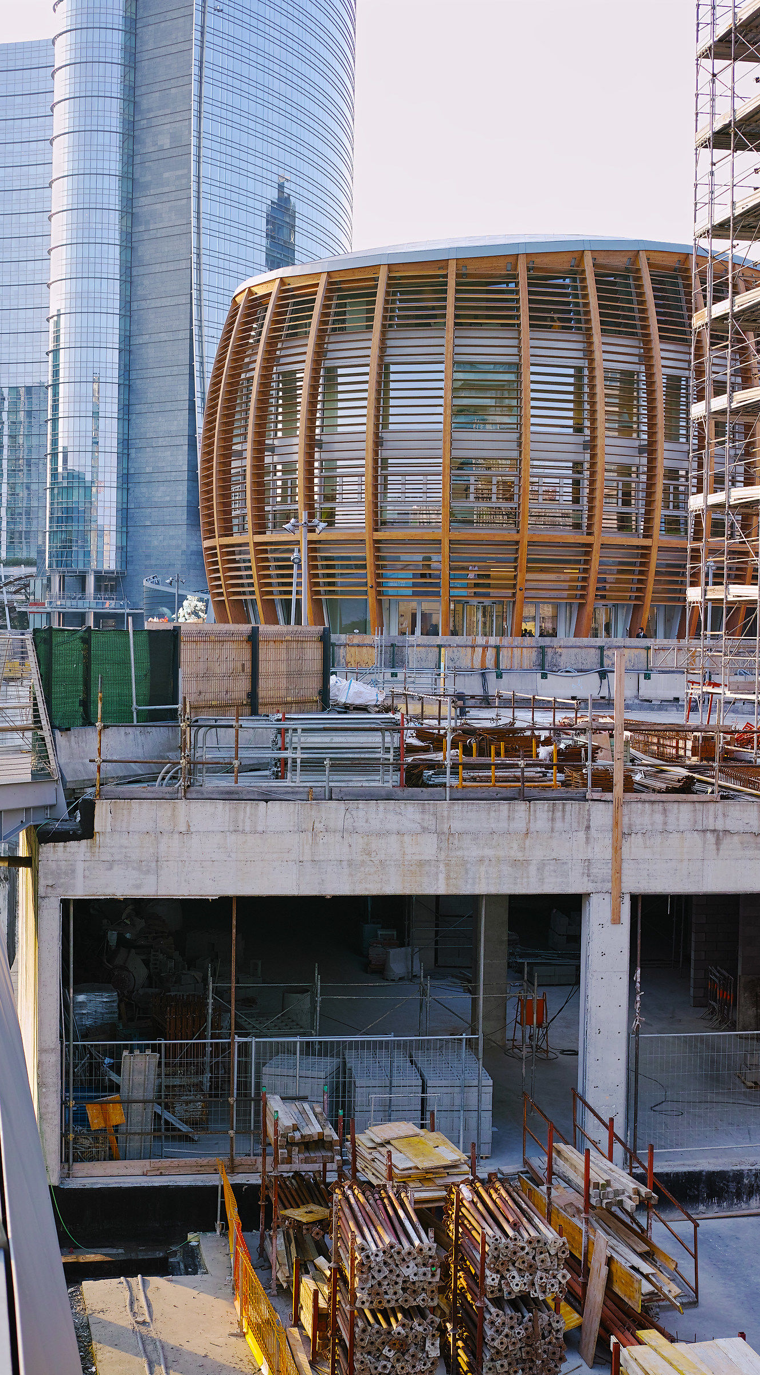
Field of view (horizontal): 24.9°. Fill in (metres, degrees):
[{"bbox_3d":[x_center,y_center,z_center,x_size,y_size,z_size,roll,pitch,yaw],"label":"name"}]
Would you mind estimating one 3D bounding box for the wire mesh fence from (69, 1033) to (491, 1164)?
[{"bbox_3d":[-1.577,6.292,25.895,6.279,2.000,0.150,1,3,-7],"label":"wire mesh fence"}]

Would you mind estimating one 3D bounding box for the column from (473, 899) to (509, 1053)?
[{"bbox_3d":[2.150,4.768,33.362,0.592,4.300,0.580,1,3,-7],"label":"column"}]

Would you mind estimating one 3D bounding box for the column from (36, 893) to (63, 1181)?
[{"bbox_3d":[-4.822,5.139,25.108,0.337,4.280,0.500,1,3,-7],"label":"column"}]

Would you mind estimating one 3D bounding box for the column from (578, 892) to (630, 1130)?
[{"bbox_3d":[3.389,5.220,26.174,0.621,4.280,0.520,1,3,-7],"label":"column"}]

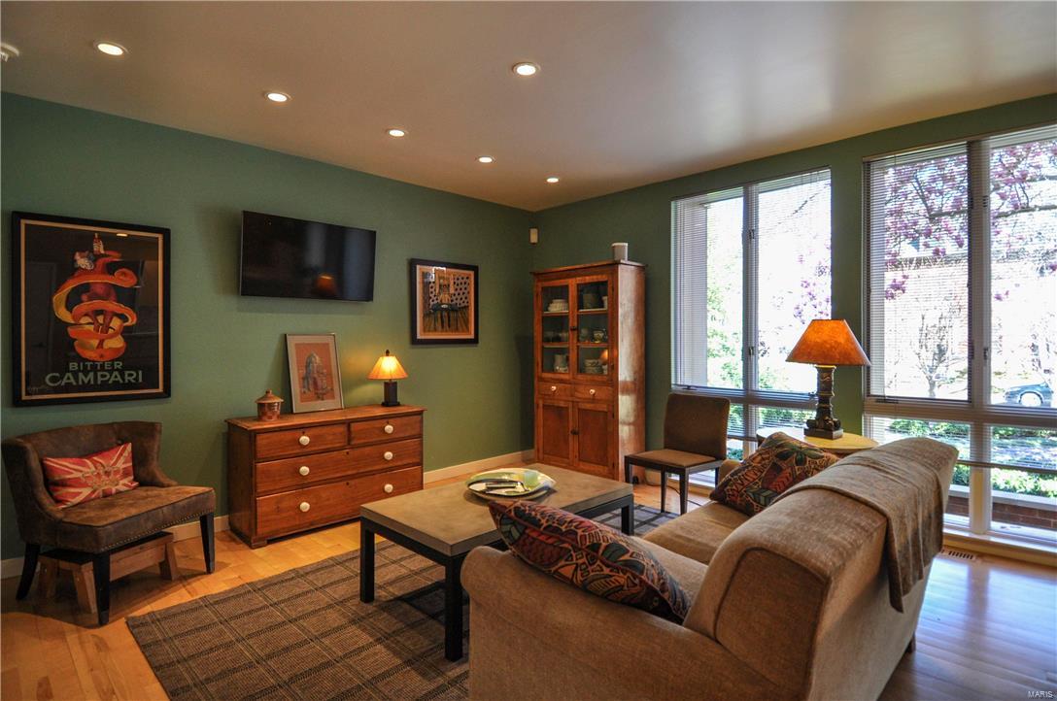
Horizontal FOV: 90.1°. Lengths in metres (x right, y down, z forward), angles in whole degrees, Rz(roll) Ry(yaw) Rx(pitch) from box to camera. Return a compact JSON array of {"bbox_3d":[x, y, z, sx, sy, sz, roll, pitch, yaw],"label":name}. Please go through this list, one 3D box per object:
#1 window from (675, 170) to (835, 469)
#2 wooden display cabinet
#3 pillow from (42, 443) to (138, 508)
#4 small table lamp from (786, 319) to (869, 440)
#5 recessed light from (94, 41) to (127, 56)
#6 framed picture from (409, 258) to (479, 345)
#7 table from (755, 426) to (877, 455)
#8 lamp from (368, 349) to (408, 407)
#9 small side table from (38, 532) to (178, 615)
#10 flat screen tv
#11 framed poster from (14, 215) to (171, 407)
[{"bbox_3d":[1.704,-0.097,4.162,0.100,2.375,1.215,-1,1,-45],"label":"window"},{"bbox_3d":[0.546,0.218,4.946,0.419,1.950,1.031,-1,1,-45],"label":"wooden display cabinet"},{"bbox_3d":[-2.298,0.657,2.806,0.120,0.250,0.440,-14,-1,8],"label":"pillow"},{"bbox_3d":[1.816,0.161,3.202,0.480,0.695,0.480,-2,2,-44],"label":"small table lamp"},{"bbox_3d":[-1.987,-1.433,2.510,0.130,0.030,0.130,-1,1,-45],"label":"recessed light"},{"bbox_3d":[-0.730,-0.413,4.677,0.708,0.718,0.030,-2,2,-44],"label":"framed picture"},{"bbox_3d":[1.681,0.833,3.125,0.595,0.640,0.676,-2,2,-44],"label":"table"},{"bbox_3d":[-1.078,0.207,4.095,0.299,0.415,0.299,-2,2,-44],"label":"lamp"},{"bbox_3d":[-2.086,1.088,2.661,0.390,0.225,0.410,0,1,25],"label":"small side table"},{"bbox_3d":[-1.624,-0.675,3.983,0.996,0.577,0.050,-1,7,-45],"label":"flat screen tv"},{"bbox_3d":[-2.447,-0.219,3.000,0.690,1.019,0.030,-2,2,-44],"label":"framed poster"}]

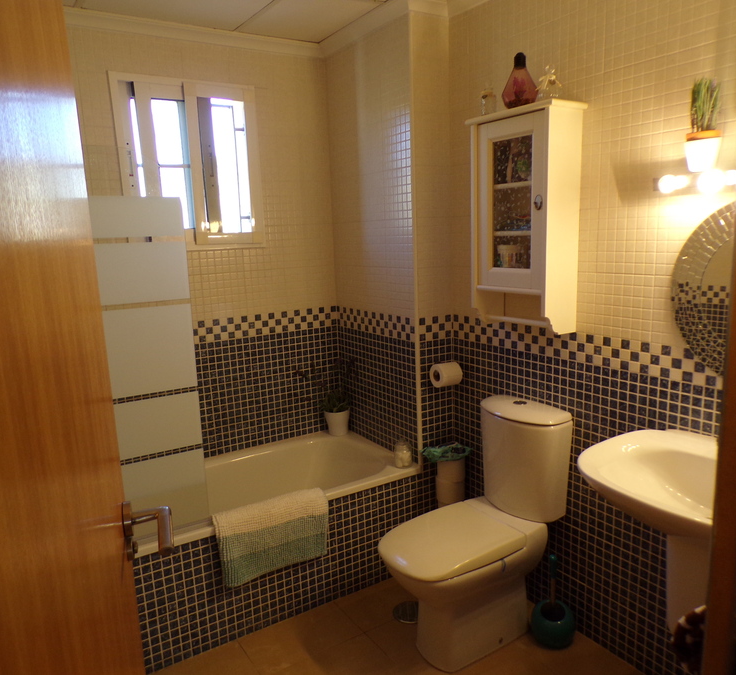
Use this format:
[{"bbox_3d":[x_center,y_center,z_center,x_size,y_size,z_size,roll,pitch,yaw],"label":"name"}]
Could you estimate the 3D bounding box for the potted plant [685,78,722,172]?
[{"bbox_3d":[0.867,-0.549,1.615,0.098,0.232,0.100,-8,12,-32],"label":"potted plant"}]

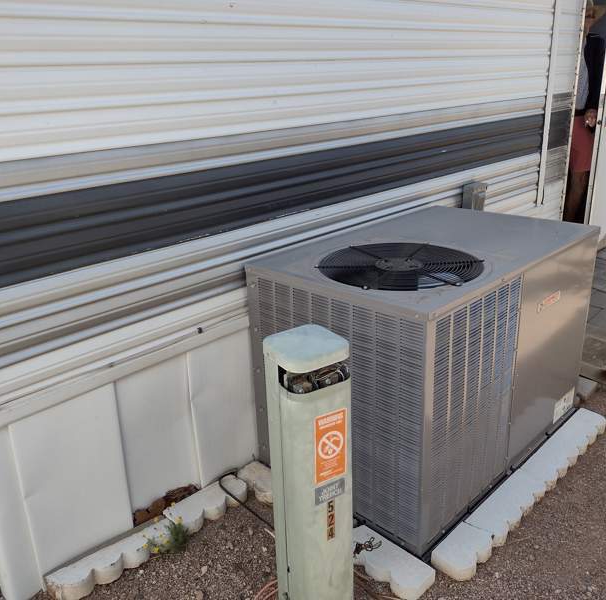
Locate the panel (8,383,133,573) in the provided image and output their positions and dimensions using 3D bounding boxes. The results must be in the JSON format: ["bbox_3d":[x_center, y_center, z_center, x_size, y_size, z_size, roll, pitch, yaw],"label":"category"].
[{"bbox_3d":[-0.751,0.603,2.099,0.022,0.598,0.341,17,28,42],"label":"panel"}]

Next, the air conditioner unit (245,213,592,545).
[{"bbox_3d":[0.534,0.189,2.625,0.808,0.860,1.251,17,28,42],"label":"air conditioner unit"}]

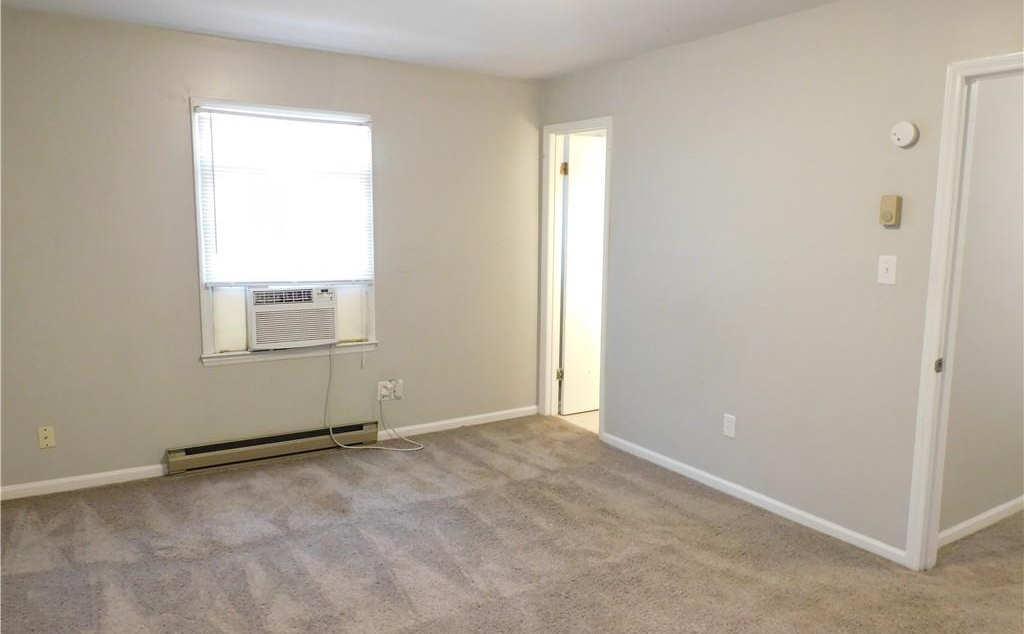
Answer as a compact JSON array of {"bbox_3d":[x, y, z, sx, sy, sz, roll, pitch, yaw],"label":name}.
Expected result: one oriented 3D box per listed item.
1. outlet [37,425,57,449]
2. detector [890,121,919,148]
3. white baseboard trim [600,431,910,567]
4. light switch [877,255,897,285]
[{"bbox_3d":[-2.408,0.623,3.679,0.068,0.114,0.009,-4,9,-32],"label":"outlet"},{"bbox_3d":[1.616,-0.748,2.912,0.040,0.102,0.102,-4,9,-32],"label":"detector"},{"bbox_3d":[1.142,0.910,3.870,0.016,0.067,2.040,-4,9,-32],"label":"white baseboard trim"},{"bbox_3d":[1.600,-0.200,3.024,0.012,0.118,0.074,-4,9,-32],"label":"light switch"}]

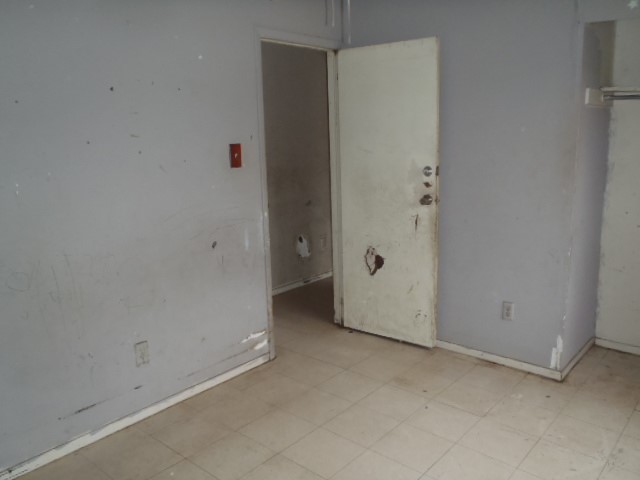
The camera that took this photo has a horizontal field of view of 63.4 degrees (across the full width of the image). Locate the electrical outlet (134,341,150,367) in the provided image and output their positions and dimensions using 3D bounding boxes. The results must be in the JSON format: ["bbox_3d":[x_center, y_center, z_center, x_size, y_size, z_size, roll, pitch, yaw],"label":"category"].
[{"bbox_3d":[-0.944,0.609,2.759,0.010,0.118,0.071,9,15,40],"label":"electrical outlet"}]

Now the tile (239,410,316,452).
[{"bbox_3d":[-0.215,0.977,2.667,0.304,0.010,0.304,9,15,40],"label":"tile"}]

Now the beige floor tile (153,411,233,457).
[{"bbox_3d":[-0.644,0.992,2.640,0.304,0.010,0.304,9,15,40],"label":"beige floor tile"}]

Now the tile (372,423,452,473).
[{"bbox_3d":[0.443,0.997,2.497,0.304,0.010,0.304,9,15,40],"label":"tile"}]

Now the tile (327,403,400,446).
[{"bbox_3d":[0.213,0.963,2.694,0.304,0.010,0.304,9,15,40],"label":"tile"}]

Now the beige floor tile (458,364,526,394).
[{"bbox_3d":[1.042,0.850,3.168,0.304,0.010,0.304,9,15,40],"label":"beige floor tile"}]

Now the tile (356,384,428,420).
[{"bbox_3d":[0.413,0.914,2.918,0.304,0.010,0.304,9,15,40],"label":"tile"}]

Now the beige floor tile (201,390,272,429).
[{"bbox_3d":[-0.443,0.944,2.864,0.302,0.010,0.302,9,15,40],"label":"beige floor tile"}]

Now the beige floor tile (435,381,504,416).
[{"bbox_3d":[0.844,0.906,2.951,0.302,0.010,0.302,9,15,40],"label":"beige floor tile"}]

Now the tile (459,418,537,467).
[{"bbox_3d":[0.871,0.983,2.524,0.304,0.010,0.304,9,15,40],"label":"tile"}]

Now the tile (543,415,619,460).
[{"bbox_3d":[1.303,0.975,2.560,0.302,0.010,0.302,9,15,40],"label":"tile"}]

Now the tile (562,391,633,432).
[{"bbox_3d":[1.502,0.928,2.785,0.302,0.010,0.302,9,15,40],"label":"tile"}]

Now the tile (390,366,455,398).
[{"bbox_3d":[0.613,0.865,3.142,0.304,0.010,0.304,9,15,40],"label":"tile"}]

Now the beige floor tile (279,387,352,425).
[{"bbox_3d":[-0.014,0.931,2.893,0.302,0.010,0.302,9,15,40],"label":"beige floor tile"}]

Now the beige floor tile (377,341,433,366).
[{"bbox_3d":[0.582,0.788,3.568,0.302,0.010,0.302,9,15,40],"label":"beige floor tile"}]

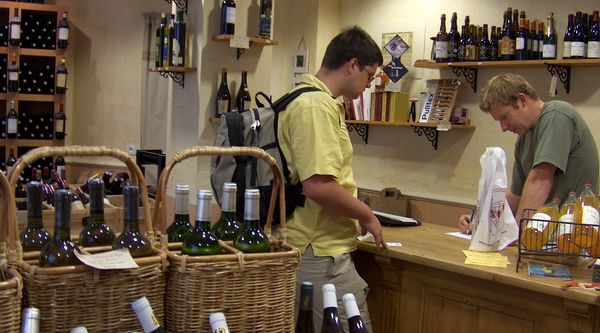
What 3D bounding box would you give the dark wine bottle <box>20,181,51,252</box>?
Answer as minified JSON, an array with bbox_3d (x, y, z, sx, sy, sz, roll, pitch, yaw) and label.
[{"bbox_3d":[-0.541,0.183,1.302,0.077,0.305,0.077,3,5,0],"label":"dark wine bottle"}]

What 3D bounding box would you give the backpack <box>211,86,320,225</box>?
[{"bbox_3d":[-0.140,-0.029,2.330,0.280,0.480,0.320,1,5,-22],"label":"backpack"}]

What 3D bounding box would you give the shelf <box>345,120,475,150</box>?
[{"bbox_3d":[0.689,-0.224,4.714,0.260,0.178,1.200,-1,5,-43],"label":"shelf"}]

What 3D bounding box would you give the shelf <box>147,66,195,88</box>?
[{"bbox_3d":[-0.775,-0.528,3.894,0.165,0.120,0.320,0,5,-38],"label":"shelf"}]

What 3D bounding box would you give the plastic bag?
[{"bbox_3d":[0.755,0.127,2.500,0.178,0.395,0.115,3,4,3],"label":"plastic bag"}]

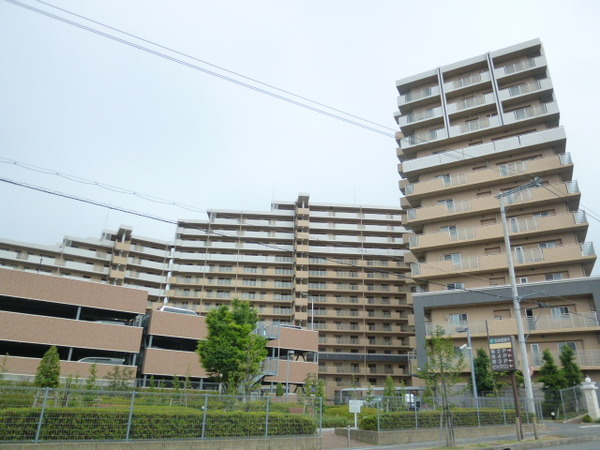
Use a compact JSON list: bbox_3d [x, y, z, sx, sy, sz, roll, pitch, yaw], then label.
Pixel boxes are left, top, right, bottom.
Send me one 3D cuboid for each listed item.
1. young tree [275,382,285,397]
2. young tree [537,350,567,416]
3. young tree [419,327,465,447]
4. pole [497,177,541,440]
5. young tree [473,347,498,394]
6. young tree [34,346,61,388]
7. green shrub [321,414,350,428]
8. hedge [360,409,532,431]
[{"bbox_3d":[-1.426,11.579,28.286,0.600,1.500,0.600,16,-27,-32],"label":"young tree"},{"bbox_3d":[17.141,10.498,27.619,1.600,4.300,1.600,16,-27,-32],"label":"young tree"},{"bbox_3d":[5.158,5.727,15.054,1.600,4.050,1.600,16,-27,-32],"label":"young tree"},{"bbox_3d":[12.486,3.798,22.573,0.500,12.900,2.600,16,-27,-32],"label":"pole"},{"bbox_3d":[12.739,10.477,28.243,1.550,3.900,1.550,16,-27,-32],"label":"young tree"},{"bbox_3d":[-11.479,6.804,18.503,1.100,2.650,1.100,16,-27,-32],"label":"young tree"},{"bbox_3d":[1.324,8.081,17.206,1.250,0.500,0.900,16,-27,-32],"label":"green shrub"},{"bbox_3d":[6.809,8.425,18.059,10.700,0.660,1.000,16,-27,-32],"label":"hedge"}]

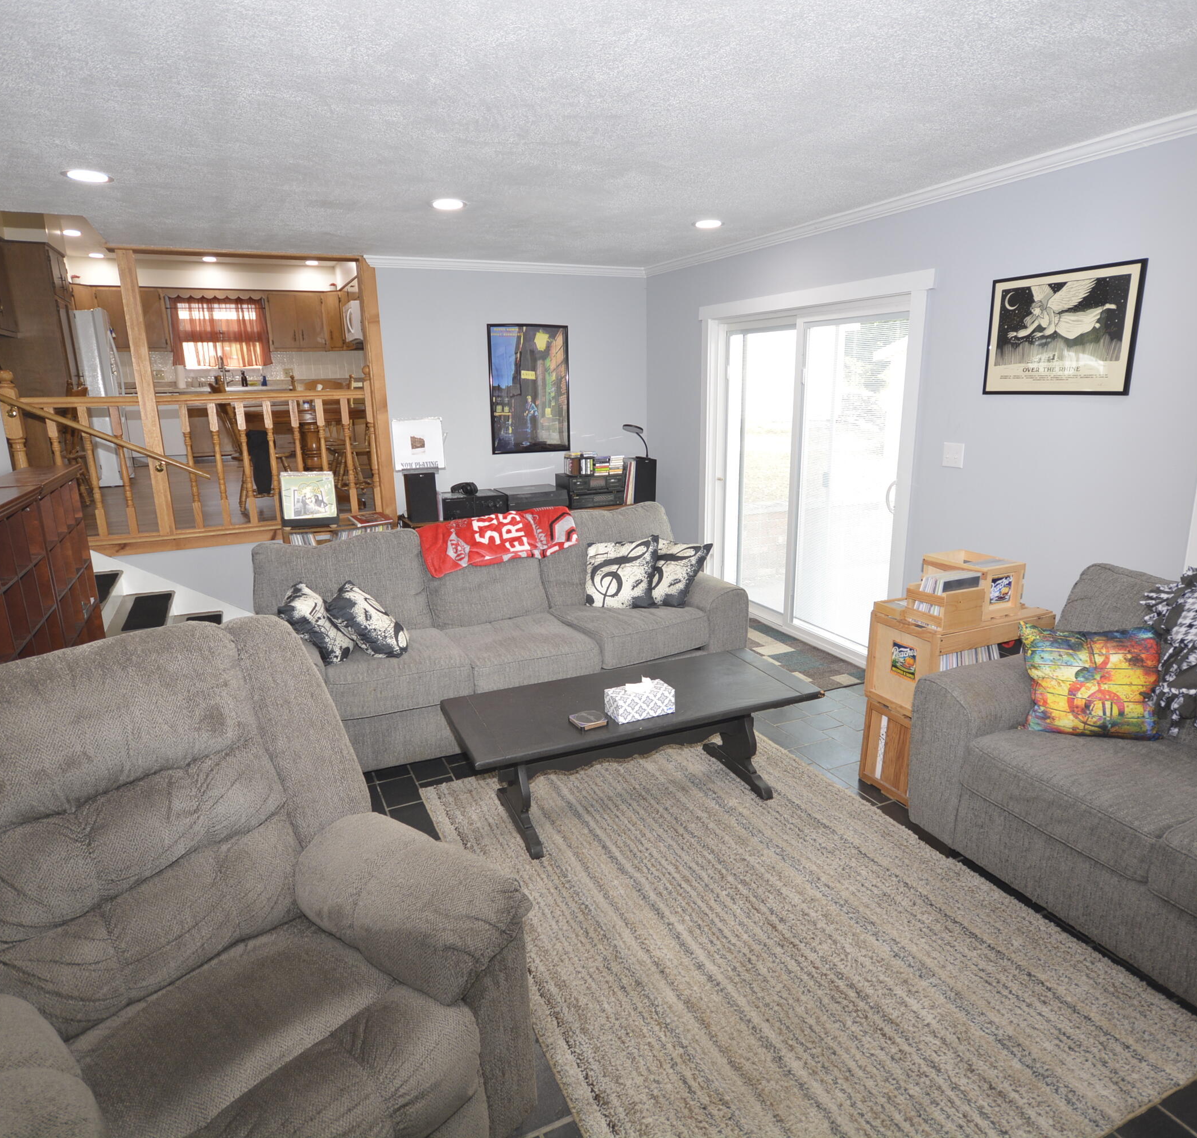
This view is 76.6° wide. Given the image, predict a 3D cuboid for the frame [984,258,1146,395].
[{"bbox_3d":[1.882,-0.964,3.121,0.025,0.491,0.638,-7,16,-24],"label":"frame"}]

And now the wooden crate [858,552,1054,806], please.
[{"bbox_3d":[1.348,0.421,2.921,0.525,0.920,0.325,-7,15,-24],"label":"wooden crate"}]

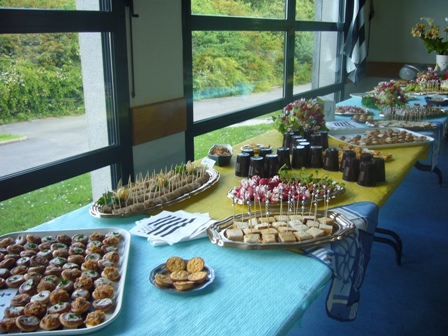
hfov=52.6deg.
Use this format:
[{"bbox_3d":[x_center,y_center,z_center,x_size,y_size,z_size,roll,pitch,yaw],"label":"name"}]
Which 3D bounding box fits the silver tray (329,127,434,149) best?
[{"bbox_3d":[0.878,-0.172,2.528,0.480,0.037,0.325,-6,18,-17],"label":"silver tray"}]

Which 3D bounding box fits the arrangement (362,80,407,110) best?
[{"bbox_3d":[1.257,-0.571,3.532,0.350,0.225,0.300,6,18,19],"label":"arrangement"}]

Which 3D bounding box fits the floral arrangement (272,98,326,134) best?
[{"bbox_3d":[0.392,-0.261,2.344,0.260,0.205,0.240,2,17,9],"label":"floral arrangement"}]

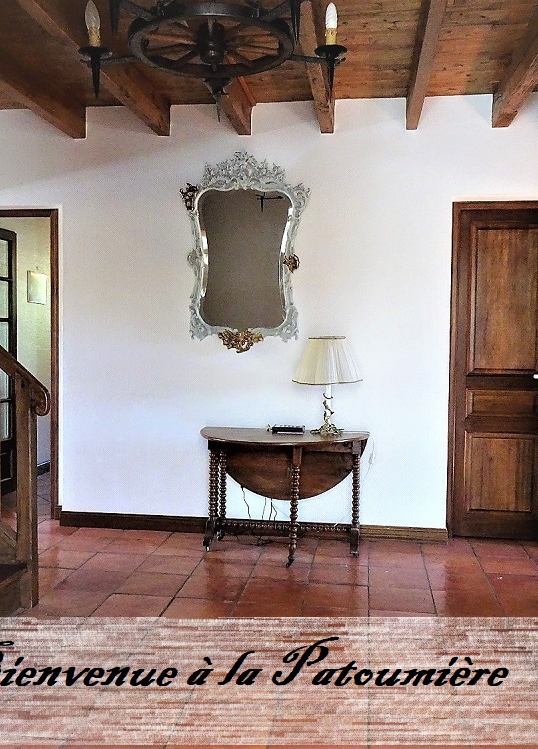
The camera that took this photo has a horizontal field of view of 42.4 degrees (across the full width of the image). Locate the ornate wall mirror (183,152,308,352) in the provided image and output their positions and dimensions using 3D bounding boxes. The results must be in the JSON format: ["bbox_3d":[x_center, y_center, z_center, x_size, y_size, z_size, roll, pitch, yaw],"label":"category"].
[{"bbox_3d":[-0.154,-0.758,4.320,0.809,1.241,0.085,1,3,8],"label":"ornate wall mirror"}]

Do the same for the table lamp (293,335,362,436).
[{"bbox_3d":[0.339,0.067,4.000,0.397,0.583,0.397,1,3,8],"label":"table lamp"}]

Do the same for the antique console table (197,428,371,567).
[{"bbox_3d":[0.058,0.702,4.030,1.016,0.695,0.593,1,3,8],"label":"antique console table"}]

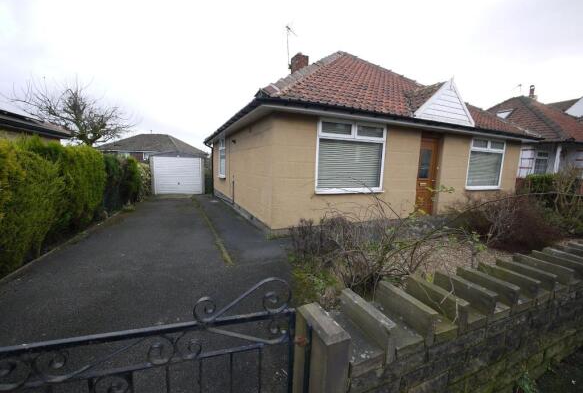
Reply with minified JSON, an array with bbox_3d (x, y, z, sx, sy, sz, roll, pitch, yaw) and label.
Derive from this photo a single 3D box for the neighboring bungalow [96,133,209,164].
[{"bbox_3d":[-16.360,-4.983,29.251,10.472,5.475,7.800,-2,8,-25],"label":"neighboring bungalow"}]

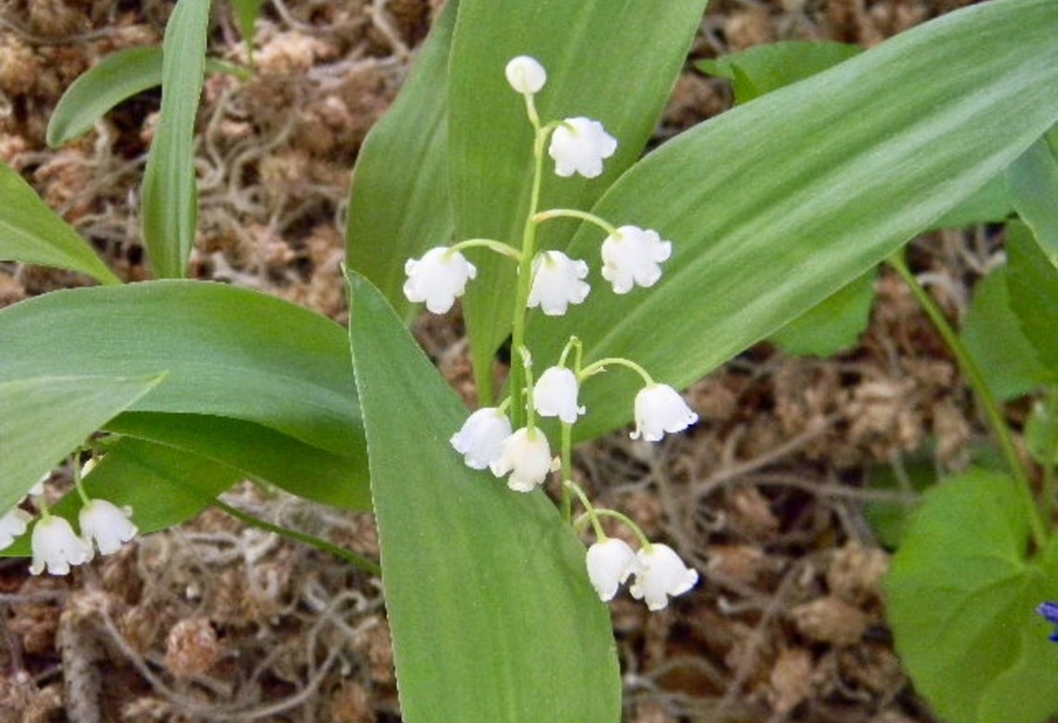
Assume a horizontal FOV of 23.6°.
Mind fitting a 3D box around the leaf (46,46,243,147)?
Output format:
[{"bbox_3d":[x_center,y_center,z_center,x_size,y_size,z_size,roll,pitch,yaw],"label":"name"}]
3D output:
[{"bbox_3d":[-0.079,-0.054,0.520,0.041,0.017,0.015,0,40,0],"label":"leaf"}]

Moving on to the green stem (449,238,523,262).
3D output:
[{"bbox_3d":[-0.006,-0.016,0.375,0.011,0.004,0.003,0,40,0],"label":"green stem"}]

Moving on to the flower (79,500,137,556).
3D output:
[{"bbox_3d":[-0.071,0.028,0.425,0.009,0.009,0.009,-18,33,14],"label":"flower"}]

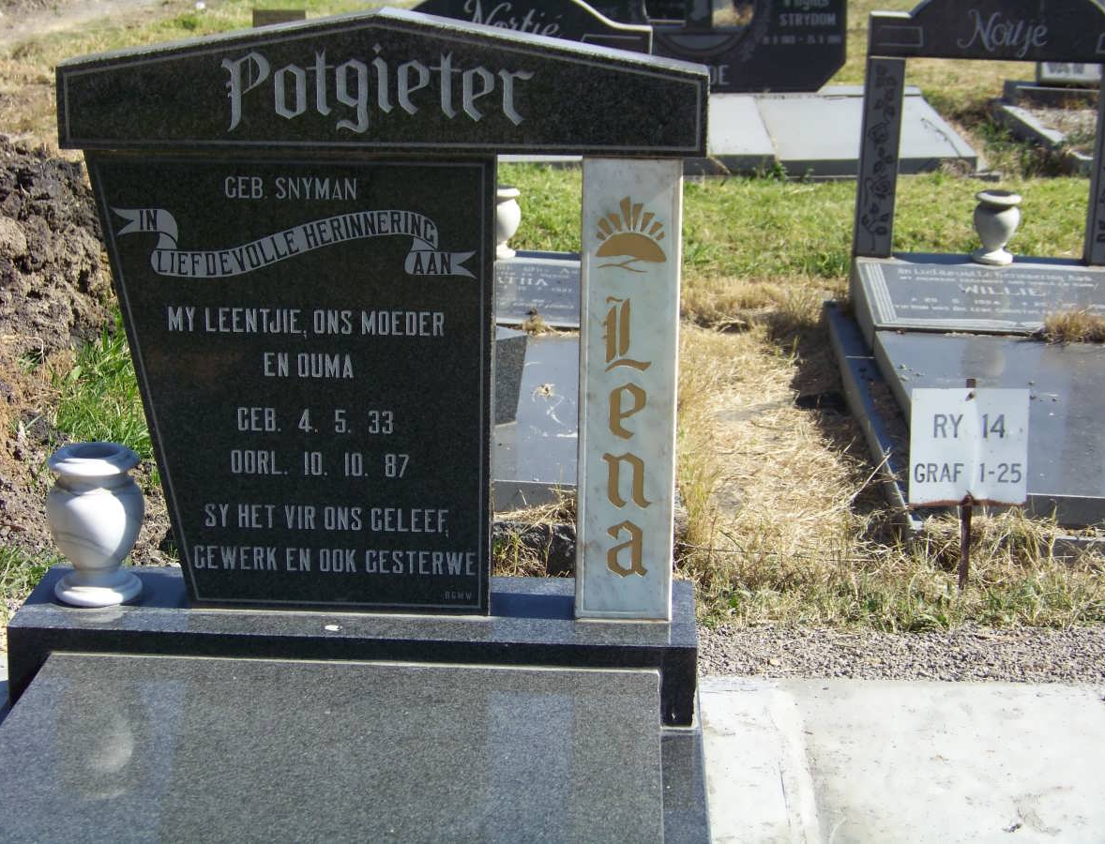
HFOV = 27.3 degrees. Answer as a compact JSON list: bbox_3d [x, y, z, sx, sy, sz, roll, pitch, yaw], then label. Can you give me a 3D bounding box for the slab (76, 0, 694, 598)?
[{"bbox_3d":[-0.228,-0.143,3.134,0.865,0.840,0.088,1,18,2],"label":"slab"}]

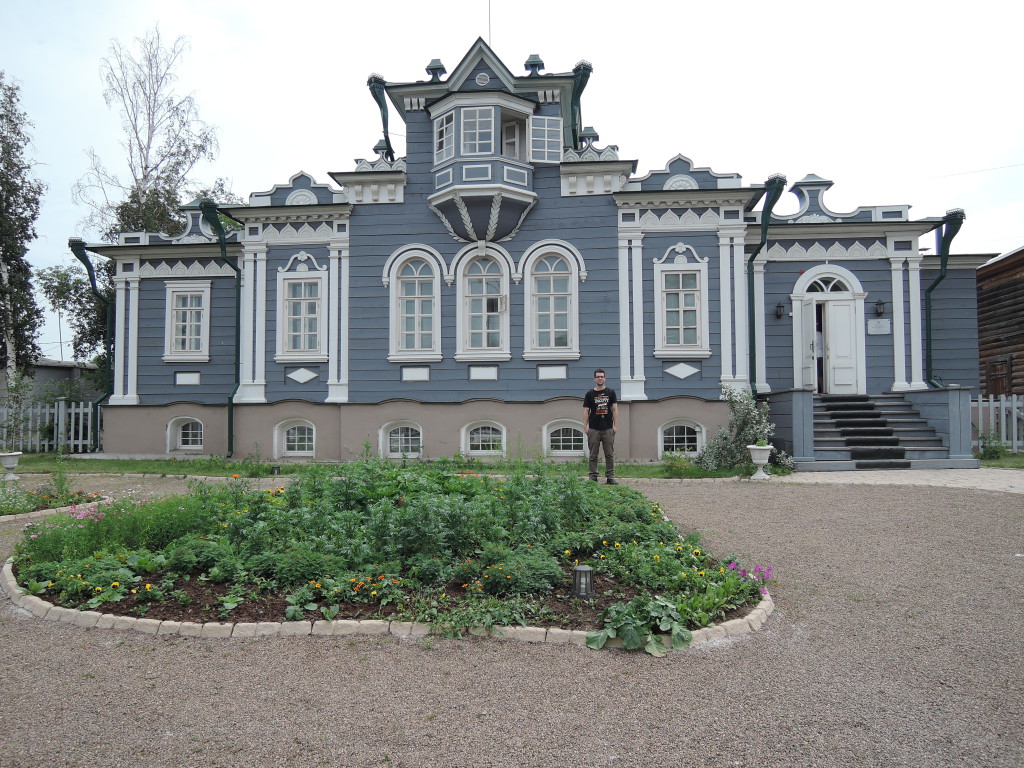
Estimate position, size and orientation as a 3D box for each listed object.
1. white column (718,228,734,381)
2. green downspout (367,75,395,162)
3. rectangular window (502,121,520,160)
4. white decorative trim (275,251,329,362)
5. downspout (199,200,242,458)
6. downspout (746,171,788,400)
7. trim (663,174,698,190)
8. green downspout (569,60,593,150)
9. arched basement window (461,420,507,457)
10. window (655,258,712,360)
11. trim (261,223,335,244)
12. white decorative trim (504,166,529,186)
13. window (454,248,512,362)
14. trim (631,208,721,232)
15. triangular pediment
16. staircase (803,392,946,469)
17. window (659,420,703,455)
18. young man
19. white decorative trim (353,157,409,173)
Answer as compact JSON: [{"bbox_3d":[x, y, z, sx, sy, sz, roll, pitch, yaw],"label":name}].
[{"bbox_3d":[4.686,-1.654,15.505,0.342,3.334,0.120,-1,-3,5],"label":"white column"},{"bbox_3d":[-3.113,-6.267,16.843,0.513,1.987,0.650,-1,-3,6],"label":"green downspout"},{"bbox_3d":[-0.018,-5.368,15.661,0.400,0.860,0.100,-1,-3,22],"label":"rectangular window"},{"bbox_3d":[-4.457,-1.630,15.150,1.172,2.359,0.160,0,-3,5],"label":"white decorative trim"},{"bbox_3d":[-7.036,-1.292,17.087,0.774,6.145,0.720,-1,-3,6],"label":"downspout"},{"bbox_3d":[5.554,-2.029,15.311,0.700,4.838,0.840,-1,-3,5],"label":"downspout"},{"bbox_3d":[3.843,-4.585,16.196,0.804,0.370,0.100,-1,-3,6],"label":"trim"},{"bbox_3d":[1.514,-6.056,15.606,0.495,1.894,0.500,0,-2,5],"label":"green downspout"},{"bbox_3d":[-0.614,1.227,15.954,1.024,0.823,0.250,-1,-3,6],"label":"arched basement window"},{"bbox_3d":[3.450,-1.474,14.426,1.112,1.930,0.160,0,-3,5],"label":"window"},{"bbox_3d":[-5.132,-3.625,17.128,1.861,0.549,0.120,-1,-3,6],"label":"trim"},{"bbox_3d":[0.103,-4.743,16.245,0.698,0.357,0.060,2,-3,-38],"label":"white decorative trim"},{"bbox_3d":[-0.685,-1.898,16.539,1.425,2.778,0.200,-1,-3,6],"label":"window"},{"bbox_3d":[3.672,-3.622,15.678,1.869,0.514,0.120,-1,-3,5],"label":"trim"},{"bbox_3d":[-0.606,-6.534,14.815,1.447,1.152,0.500,0,-3,5],"label":"triangular pediment"},{"bbox_3d":[6.785,0.881,13.844,2.418,1.391,2.650,0,-3,5],"label":"staircase"},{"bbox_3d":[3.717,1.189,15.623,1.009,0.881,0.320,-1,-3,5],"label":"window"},{"bbox_3d":[1.339,0.654,10.743,0.530,1.740,0.320,0,-3,6],"label":"young man"},{"bbox_3d":[-2.987,-5.040,16.372,1.254,0.373,0.120,0,-2,5],"label":"white decorative trim"}]

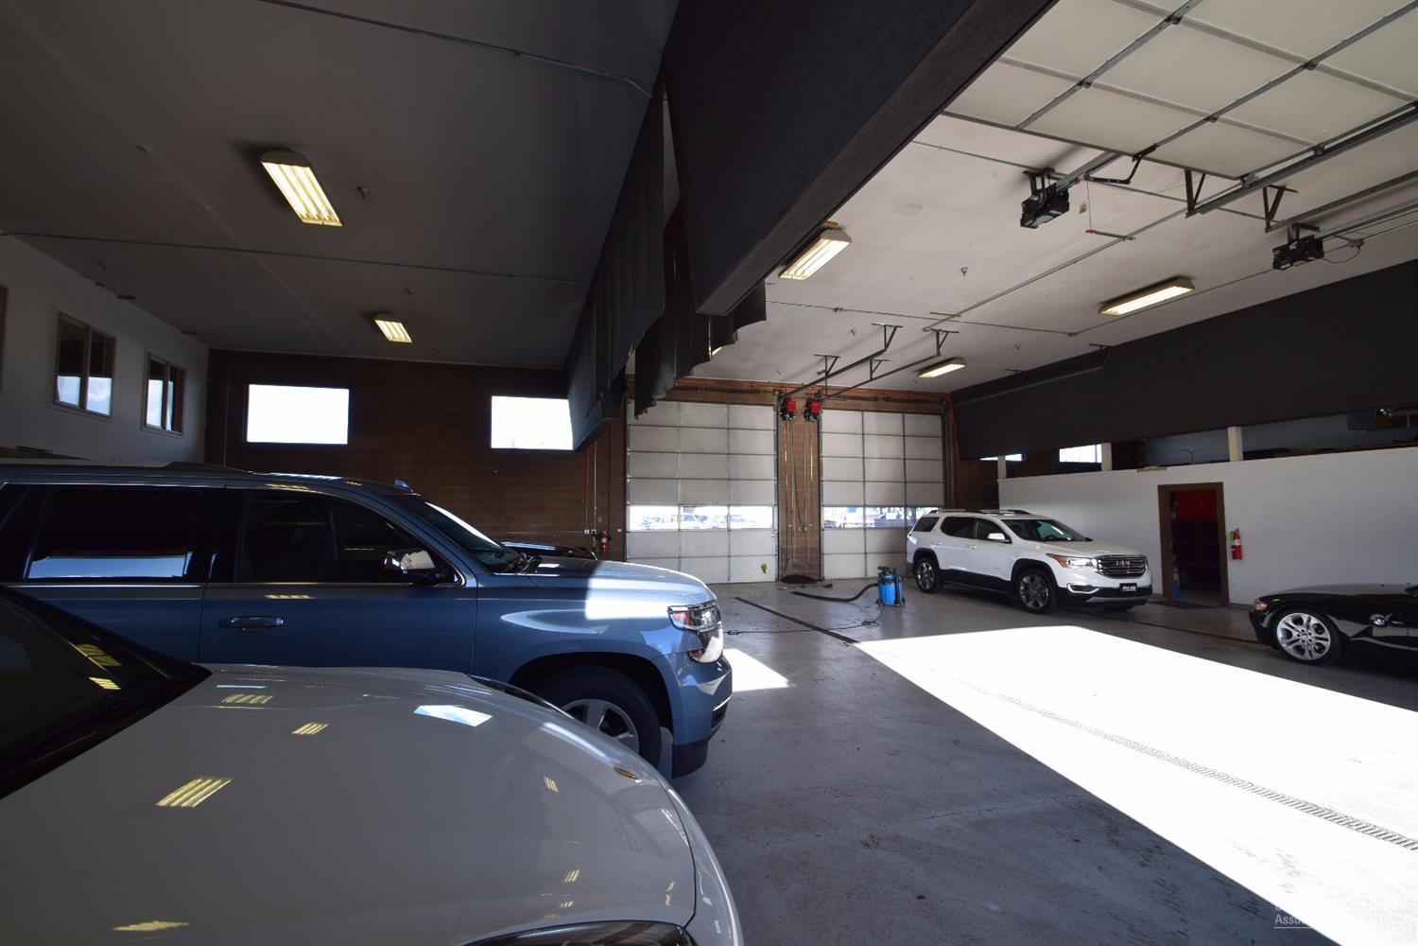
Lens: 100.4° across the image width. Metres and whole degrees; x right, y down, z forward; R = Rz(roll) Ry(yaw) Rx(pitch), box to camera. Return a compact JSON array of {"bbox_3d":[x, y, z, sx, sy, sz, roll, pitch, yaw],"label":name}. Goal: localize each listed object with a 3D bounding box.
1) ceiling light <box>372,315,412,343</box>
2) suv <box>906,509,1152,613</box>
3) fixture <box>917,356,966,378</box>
[{"bbox_3d":[-5.409,-2.487,10.186,0.400,0.140,1.180,1,-4,-18],"label":"ceiling light"},{"bbox_3d":[5.941,1.614,11.655,1.950,1.720,4.920,0,-4,-16],"label":"suv"},{"bbox_3d":[5.315,-2.382,13.492,0.400,0.140,1.180,1,-4,-18],"label":"fixture"}]

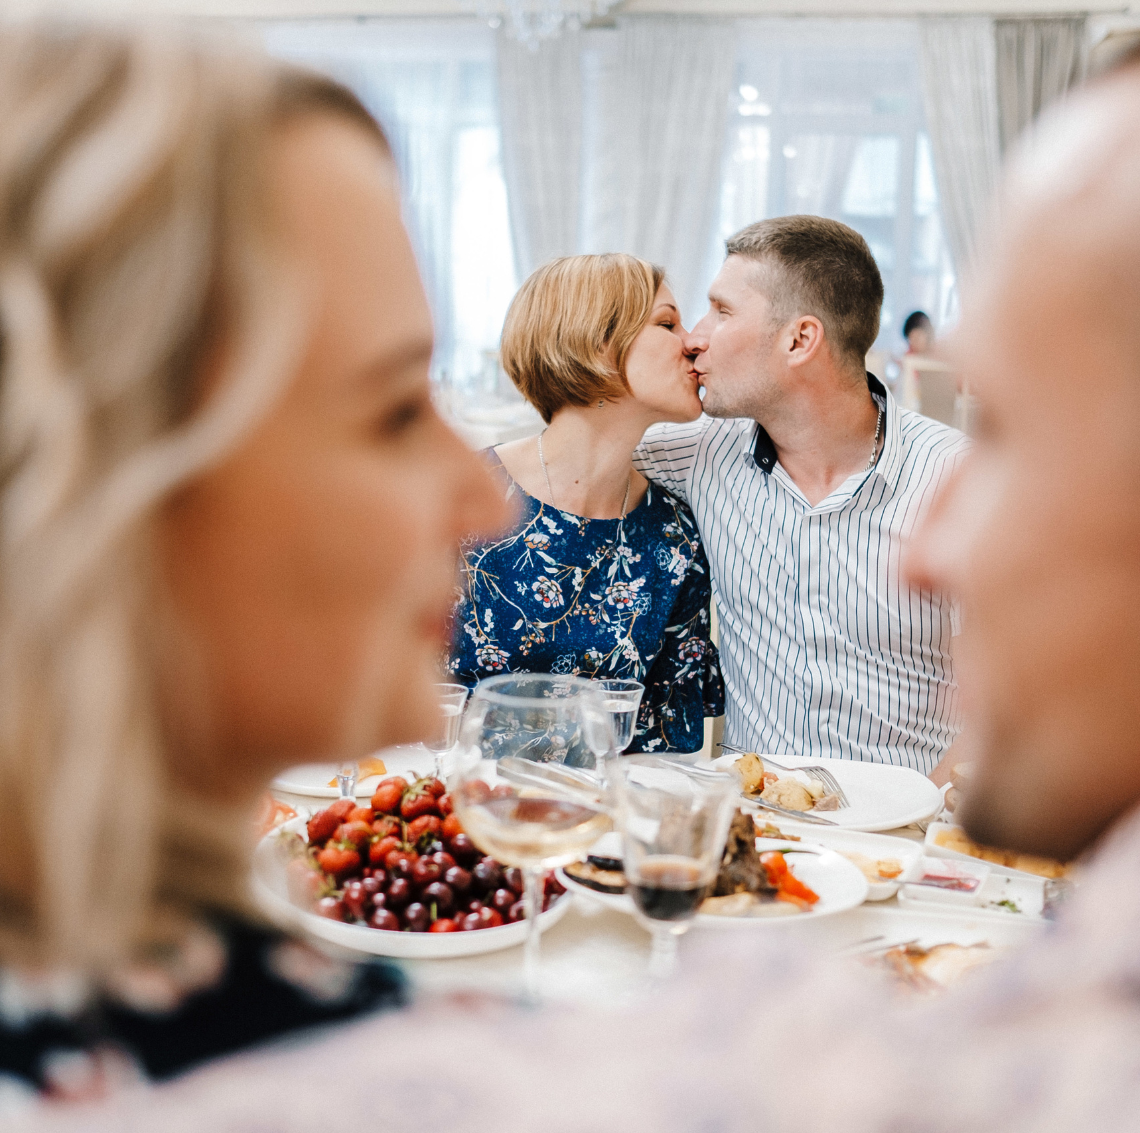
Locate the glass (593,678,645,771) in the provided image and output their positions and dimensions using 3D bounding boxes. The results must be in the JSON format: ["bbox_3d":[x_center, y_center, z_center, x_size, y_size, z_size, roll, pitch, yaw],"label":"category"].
[{"bbox_3d":[0.049,0.170,1.619,0.051,0.107,0.051,3,10,0],"label":"glass"}]

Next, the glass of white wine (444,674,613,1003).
[{"bbox_3d":[-0.023,0.195,1.121,0.105,0.226,0.105,3,10,0],"label":"glass of white wine"}]

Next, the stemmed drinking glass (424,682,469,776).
[{"bbox_3d":[-0.124,0.170,1.591,0.051,0.103,0.051,3,10,0],"label":"stemmed drinking glass"}]

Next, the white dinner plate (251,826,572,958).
[{"bbox_3d":[-0.127,0.255,1.315,0.256,0.030,0.256,2,10,0],"label":"white dinner plate"}]

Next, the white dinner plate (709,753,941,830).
[{"bbox_3d":[0.234,0.226,1.590,0.238,0.023,0.238,3,10,0],"label":"white dinner plate"}]

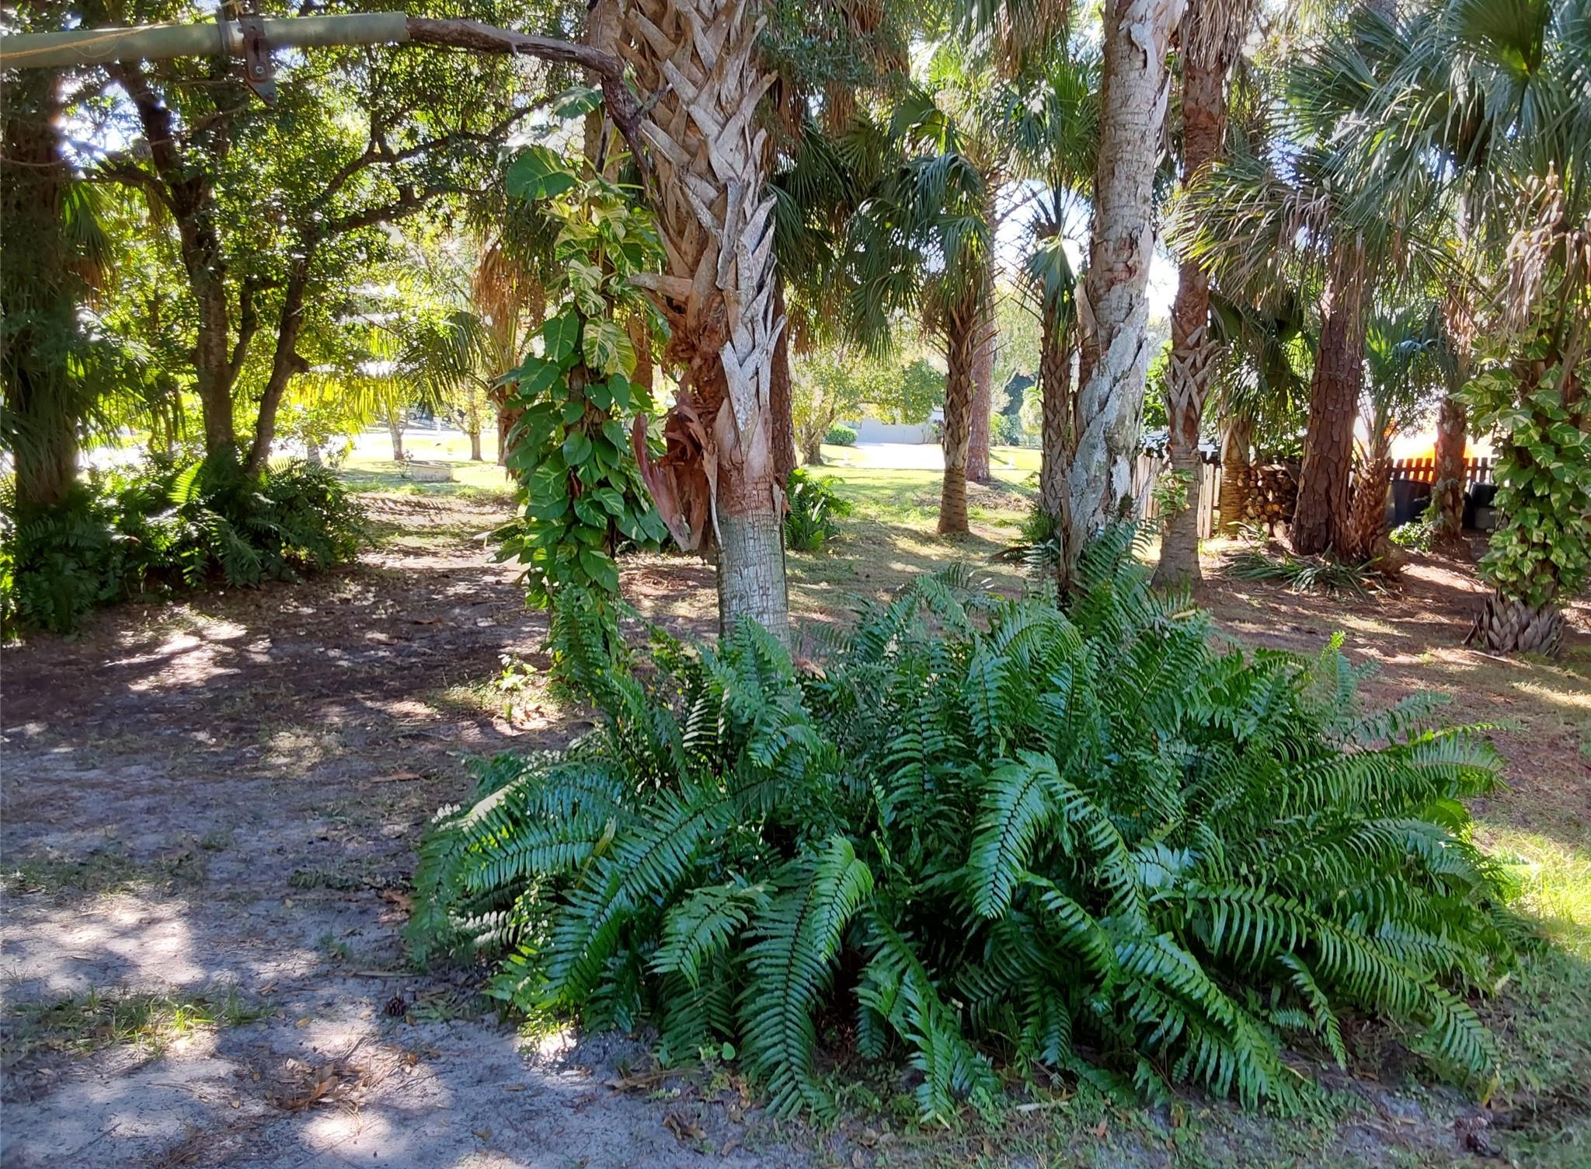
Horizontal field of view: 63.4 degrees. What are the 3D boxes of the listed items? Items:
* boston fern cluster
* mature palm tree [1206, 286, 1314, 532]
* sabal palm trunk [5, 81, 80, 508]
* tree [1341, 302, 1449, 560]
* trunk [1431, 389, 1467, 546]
[{"bbox_3d":[0.440,0.496,3.715,2.800,1.060,1.950,0,7,0],"label":"boston fern cluster"},{"bbox_3d":[5.634,-2.076,15.663,1.350,3.029,1.350,0,7,0],"label":"mature palm tree"},{"bbox_3d":[-5.505,-2.015,9.419,0.480,3.417,0.480,0,7,0],"label":"sabal palm trunk"},{"bbox_3d":[6.282,-1.574,13.510,1.150,2.708,1.150,0,7,0],"label":"tree"},{"bbox_3d":[7.704,-1.354,15.152,0.380,1.852,0.380,0,7,0],"label":"trunk"}]

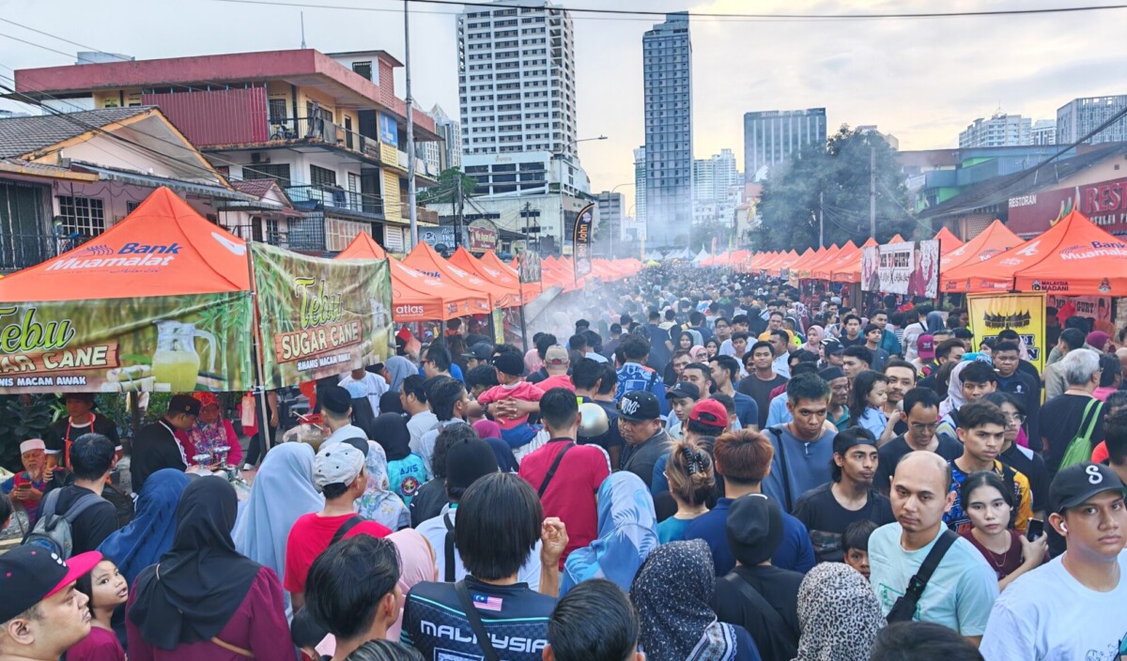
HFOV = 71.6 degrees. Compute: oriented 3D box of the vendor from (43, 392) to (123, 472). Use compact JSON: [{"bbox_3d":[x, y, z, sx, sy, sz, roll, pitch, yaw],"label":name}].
[{"bbox_3d":[-3.010,1.175,4.961,0.520,1.630,0.340,-3,5,-24],"label":"vendor"}]

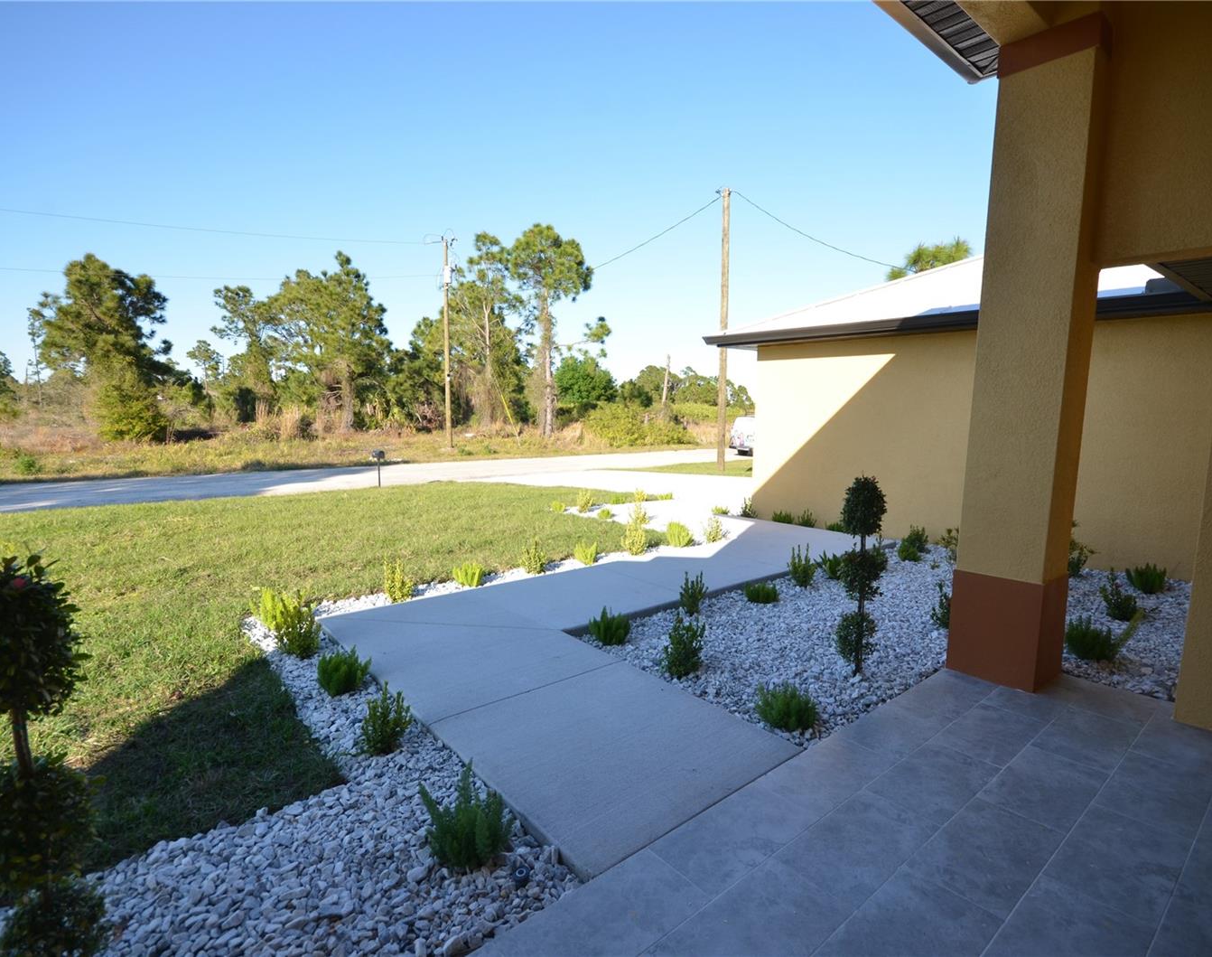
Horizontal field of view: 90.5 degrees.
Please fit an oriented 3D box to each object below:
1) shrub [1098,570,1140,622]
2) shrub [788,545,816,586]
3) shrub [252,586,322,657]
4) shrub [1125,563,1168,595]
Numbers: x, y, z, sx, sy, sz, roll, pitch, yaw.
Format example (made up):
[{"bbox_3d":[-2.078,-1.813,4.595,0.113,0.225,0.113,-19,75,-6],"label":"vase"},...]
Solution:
[{"bbox_3d":[4.124,0.935,4.808,0.290,0.380,0.290,-5,8,-38],"label":"shrub"},{"bbox_3d":[1.891,0.826,5.738,0.250,0.380,0.250,-5,8,-38],"label":"shrub"},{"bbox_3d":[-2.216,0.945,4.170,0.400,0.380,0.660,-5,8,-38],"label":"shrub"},{"bbox_3d":[4.948,0.904,5.472,0.290,0.270,0.300,-5,8,-38],"label":"shrub"}]

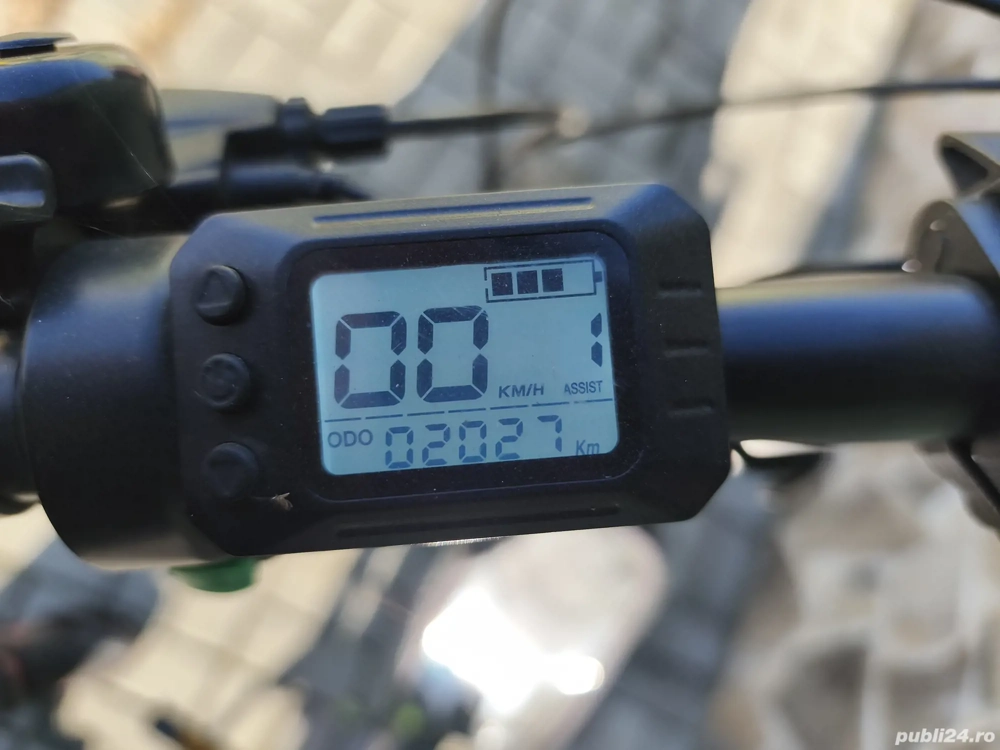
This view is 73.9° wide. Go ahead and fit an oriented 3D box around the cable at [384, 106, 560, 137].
[{"bbox_3d":[-0.005,-0.061,0.159,0.045,0.005,0.005,-14,56,-24],"label":"cable"}]

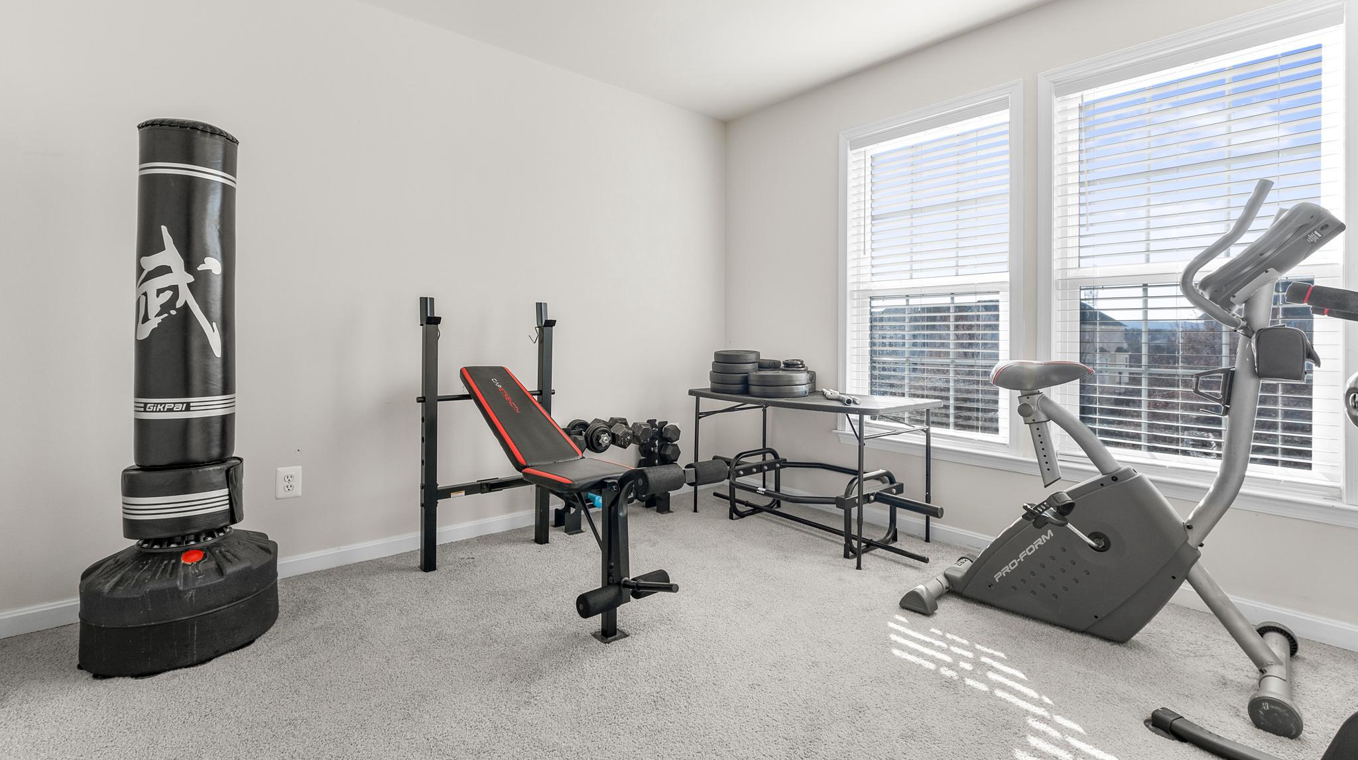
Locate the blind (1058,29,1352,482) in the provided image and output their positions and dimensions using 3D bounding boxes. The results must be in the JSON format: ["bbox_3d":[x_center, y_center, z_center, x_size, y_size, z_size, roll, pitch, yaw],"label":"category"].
[{"bbox_3d":[1.977,-0.452,2.246,0.060,1.560,0.850,-2,3,-42],"label":"blind"}]

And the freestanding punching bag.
[{"bbox_3d":[-1.684,0.011,1.935,0.510,1.700,0.510,-1,3,-17],"label":"freestanding punching bag"}]

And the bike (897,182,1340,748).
[{"bbox_3d":[1.404,0.167,1.899,0.530,1.440,1.090,-3,4,-44],"label":"bike"}]

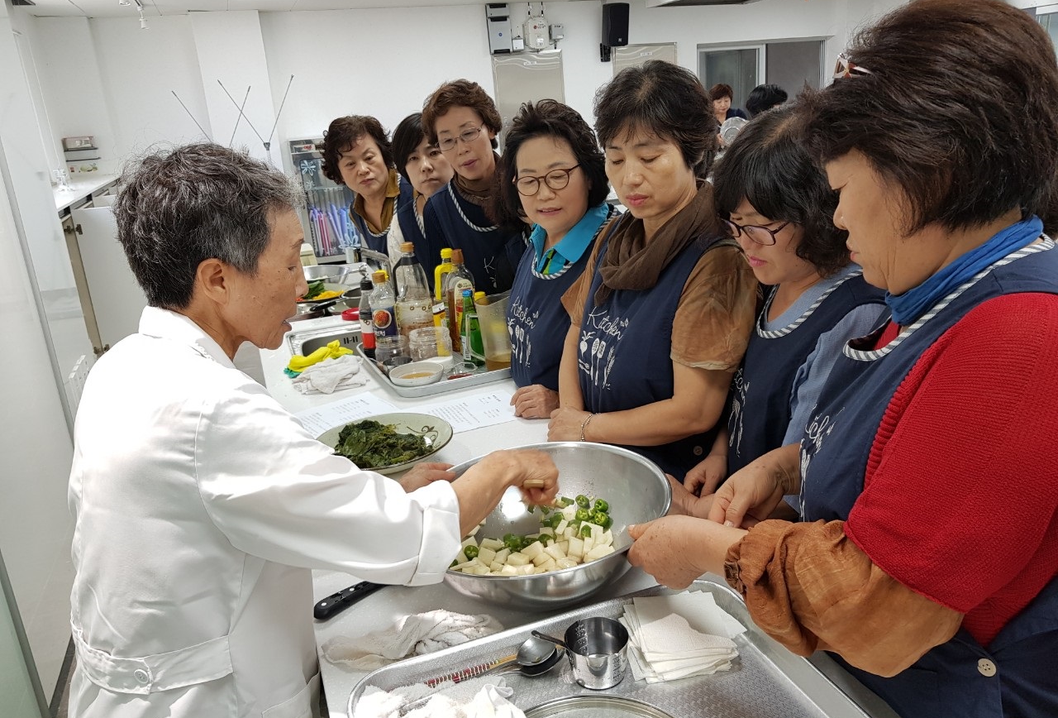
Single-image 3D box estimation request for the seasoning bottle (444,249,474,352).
[{"bbox_3d":[-0.206,-0.177,2.395,0.088,0.306,0.075,-10,18,-17],"label":"seasoning bottle"}]

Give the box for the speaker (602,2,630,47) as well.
[{"bbox_3d":[0.933,-3.584,8.518,0.260,0.440,0.235,-14,27,-29],"label":"speaker"}]

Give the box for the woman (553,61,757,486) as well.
[{"bbox_3d":[0.283,0.172,1.760,0.400,1.560,0.470,-20,23,-40],"label":"woman"}]

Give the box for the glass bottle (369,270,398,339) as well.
[{"bbox_3d":[-0.453,-0.147,2.463,0.079,0.243,0.079,-6,17,-5],"label":"glass bottle"}]

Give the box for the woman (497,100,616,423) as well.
[{"bbox_3d":[0.136,0.135,2.004,0.360,1.510,0.440,-20,23,-40],"label":"woman"}]

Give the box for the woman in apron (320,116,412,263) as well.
[{"bbox_3d":[-0.438,-0.095,2.925,0.470,1.560,0.400,5,20,27],"label":"woman in apron"}]

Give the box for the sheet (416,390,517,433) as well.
[{"bbox_3d":[-0.163,0.127,1.829,0.297,0.004,0.210,-10,19,-18],"label":"sheet"}]

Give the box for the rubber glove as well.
[{"bbox_3d":[-0.616,-0.001,2.338,0.195,0.065,0.095,-16,21,-34],"label":"rubber glove"}]

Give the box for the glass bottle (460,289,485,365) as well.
[{"bbox_3d":[-0.163,-0.090,2.267,0.065,0.211,0.065,-5,17,-3],"label":"glass bottle"}]

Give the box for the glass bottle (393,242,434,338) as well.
[{"bbox_3d":[-0.331,-0.176,2.266,0.110,0.320,0.110,-7,18,-7],"label":"glass bottle"}]

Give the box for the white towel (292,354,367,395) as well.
[{"bbox_3d":[-0.526,0.038,2.103,0.200,0.060,0.160,-10,19,-18],"label":"white towel"}]

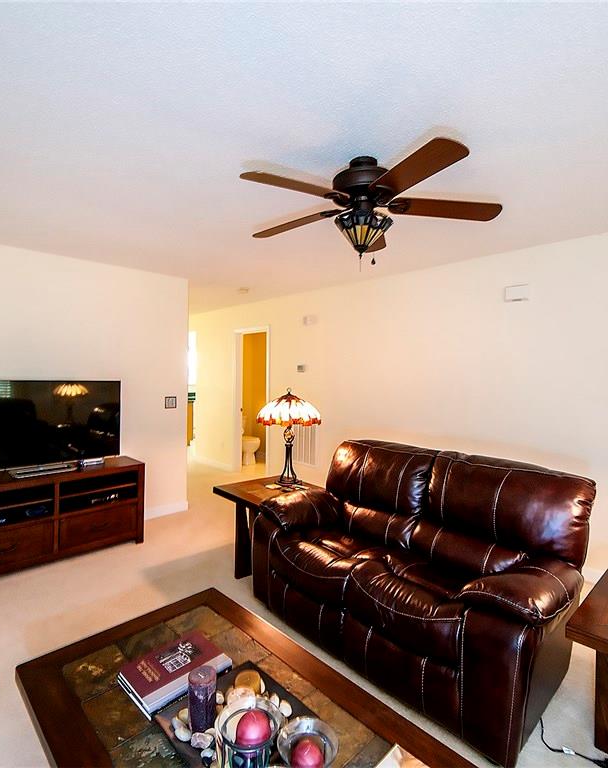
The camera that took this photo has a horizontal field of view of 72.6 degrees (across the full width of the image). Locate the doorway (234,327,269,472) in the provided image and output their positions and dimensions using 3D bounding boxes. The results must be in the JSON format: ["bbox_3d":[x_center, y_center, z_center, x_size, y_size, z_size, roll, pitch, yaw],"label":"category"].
[{"bbox_3d":[-0.716,0.262,5.917,0.140,2.103,0.780,0,1,-45],"label":"doorway"}]

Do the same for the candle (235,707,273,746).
[{"bbox_3d":[-0.115,0.800,0.950,0.082,0.088,0.082,1,1,0],"label":"candle"}]

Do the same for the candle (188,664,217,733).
[{"bbox_3d":[-0.269,0.835,1.099,0.072,0.125,0.072,1,1,0],"label":"candle"}]

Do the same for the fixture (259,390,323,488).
[{"bbox_3d":[-0.116,0.404,3.231,0.506,0.734,0.506,1,1,0],"label":"fixture"}]

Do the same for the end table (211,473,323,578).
[{"bbox_3d":[-0.245,1.064,3.067,0.625,0.585,0.605,0,1,-45],"label":"end table"}]

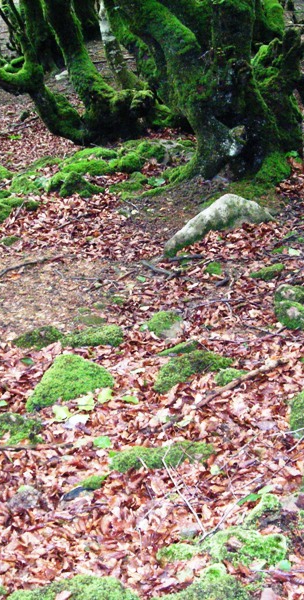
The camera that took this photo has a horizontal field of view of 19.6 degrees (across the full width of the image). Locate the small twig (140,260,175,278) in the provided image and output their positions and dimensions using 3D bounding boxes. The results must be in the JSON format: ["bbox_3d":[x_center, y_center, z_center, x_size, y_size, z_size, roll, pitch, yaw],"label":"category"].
[{"bbox_3d":[0.021,-0.184,5.214,0.039,0.022,0.366,-11,22,-30],"label":"small twig"}]

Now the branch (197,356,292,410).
[{"bbox_3d":[0.379,0.337,3.668,0.053,0.035,0.659,17,25,40],"label":"branch"}]

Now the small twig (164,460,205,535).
[{"bbox_3d":[0.096,0.629,2.841,0.017,0.015,0.458,-5,19,-14],"label":"small twig"}]

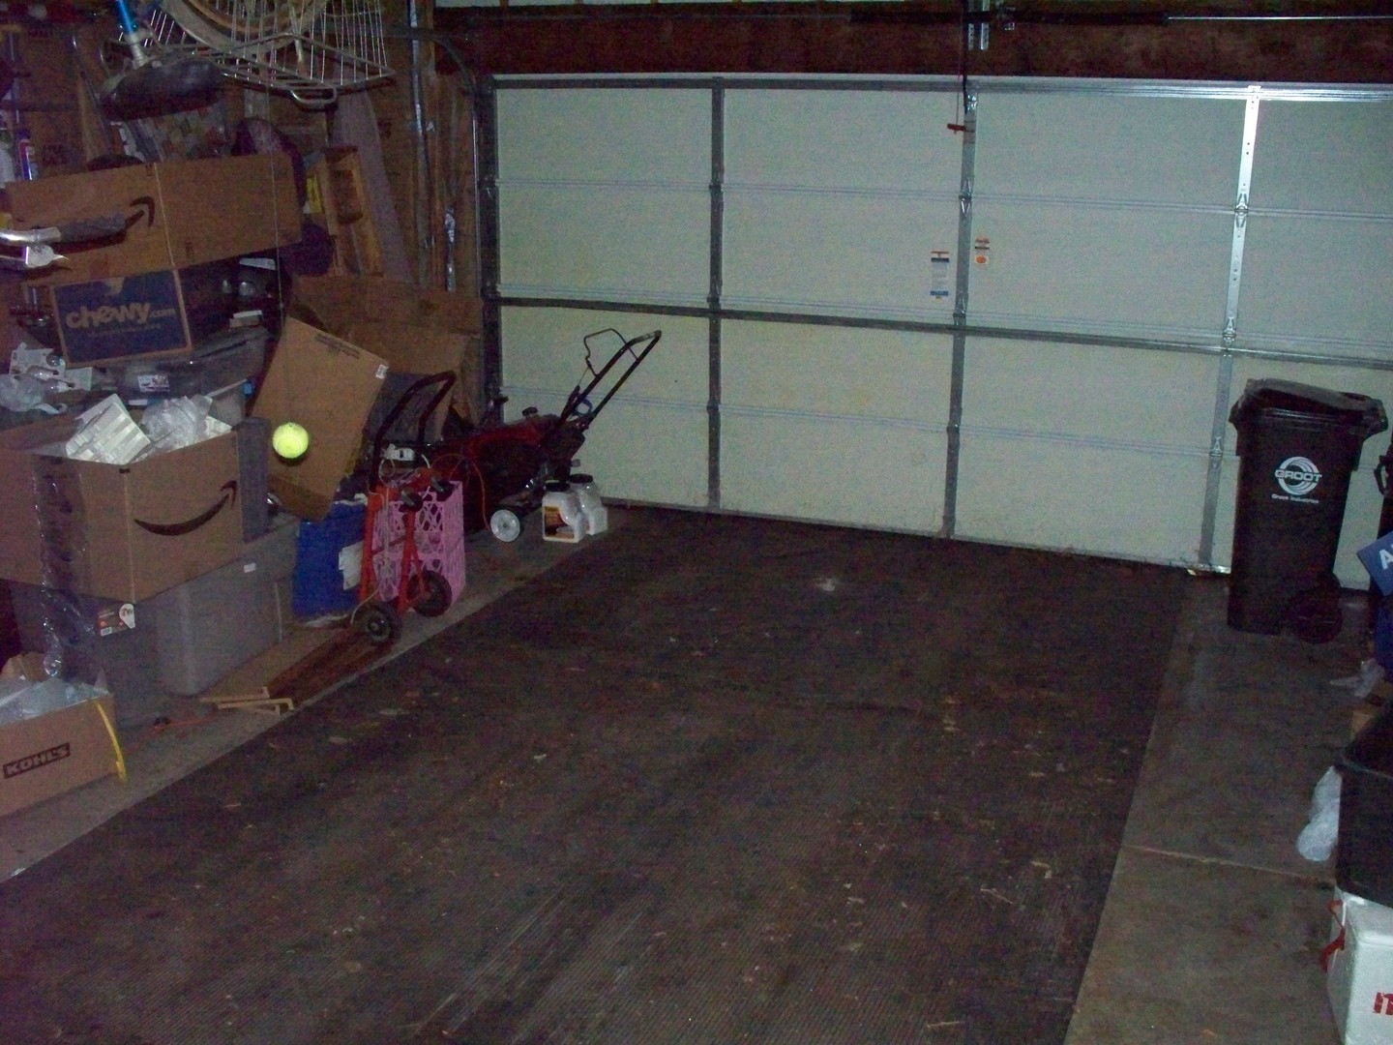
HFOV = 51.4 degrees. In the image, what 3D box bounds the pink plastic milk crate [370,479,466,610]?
[{"bbox_3d":[-1.135,0.091,5.949,0.310,0.455,0.305,2,17,4],"label":"pink plastic milk crate"}]

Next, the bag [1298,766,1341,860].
[{"bbox_3d":[1.775,0.805,4.075,0.200,0.170,0.310,7,18,22],"label":"bag"}]

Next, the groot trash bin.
[{"bbox_3d":[2.365,-0.077,5.710,0.585,0.980,0.490,8,19,24],"label":"groot trash bin"}]

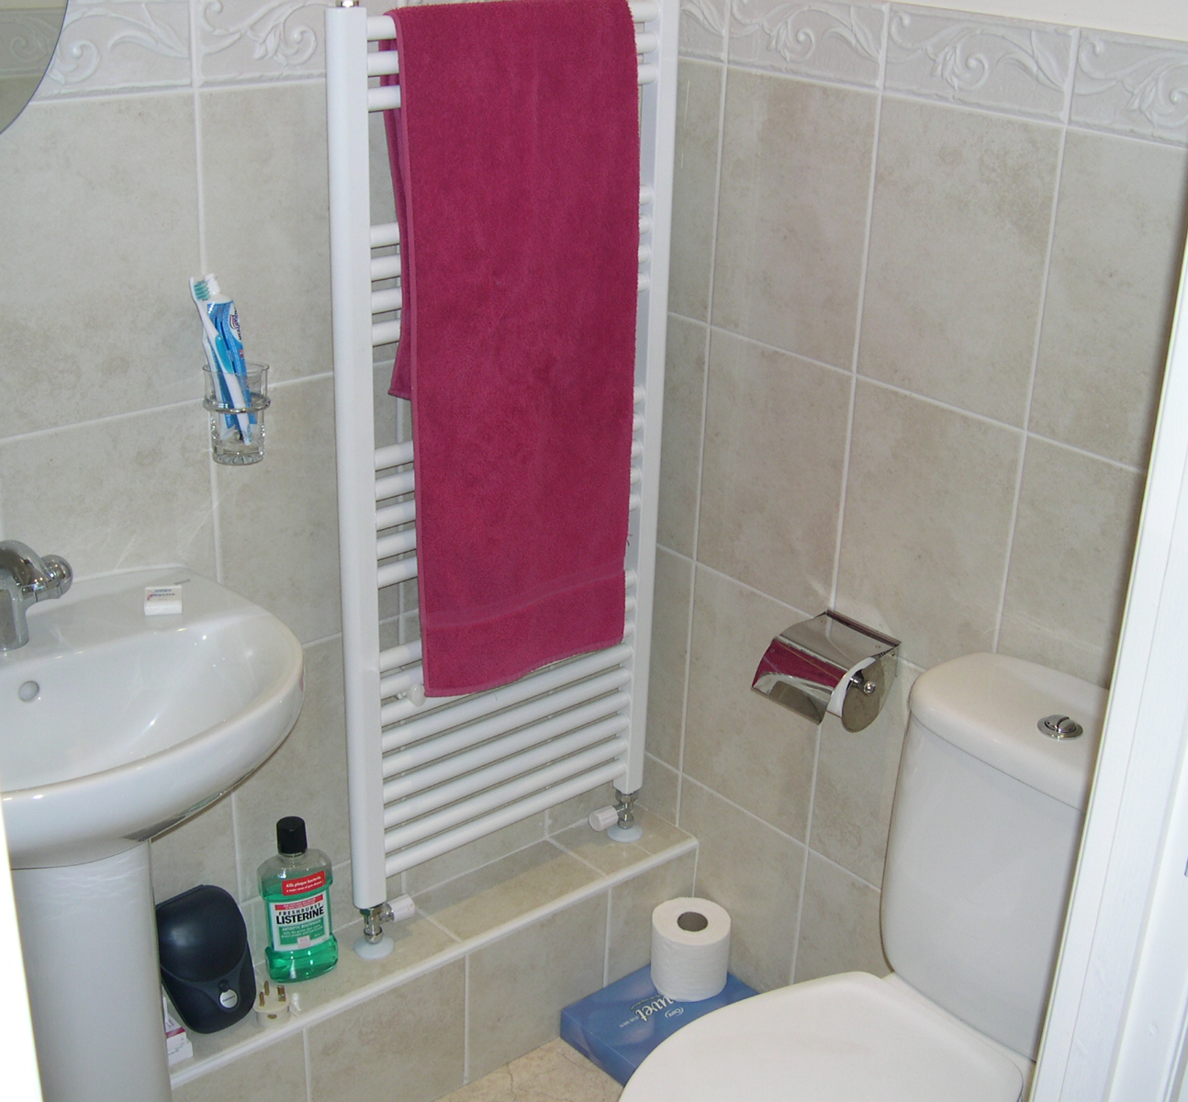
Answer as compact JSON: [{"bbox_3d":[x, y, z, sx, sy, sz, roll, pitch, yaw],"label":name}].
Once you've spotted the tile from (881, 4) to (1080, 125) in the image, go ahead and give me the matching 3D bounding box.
[{"bbox_3d":[0.416,-0.530,1.751,0.011,0.099,0.250,-17,29,-37],"label":"tile"}]

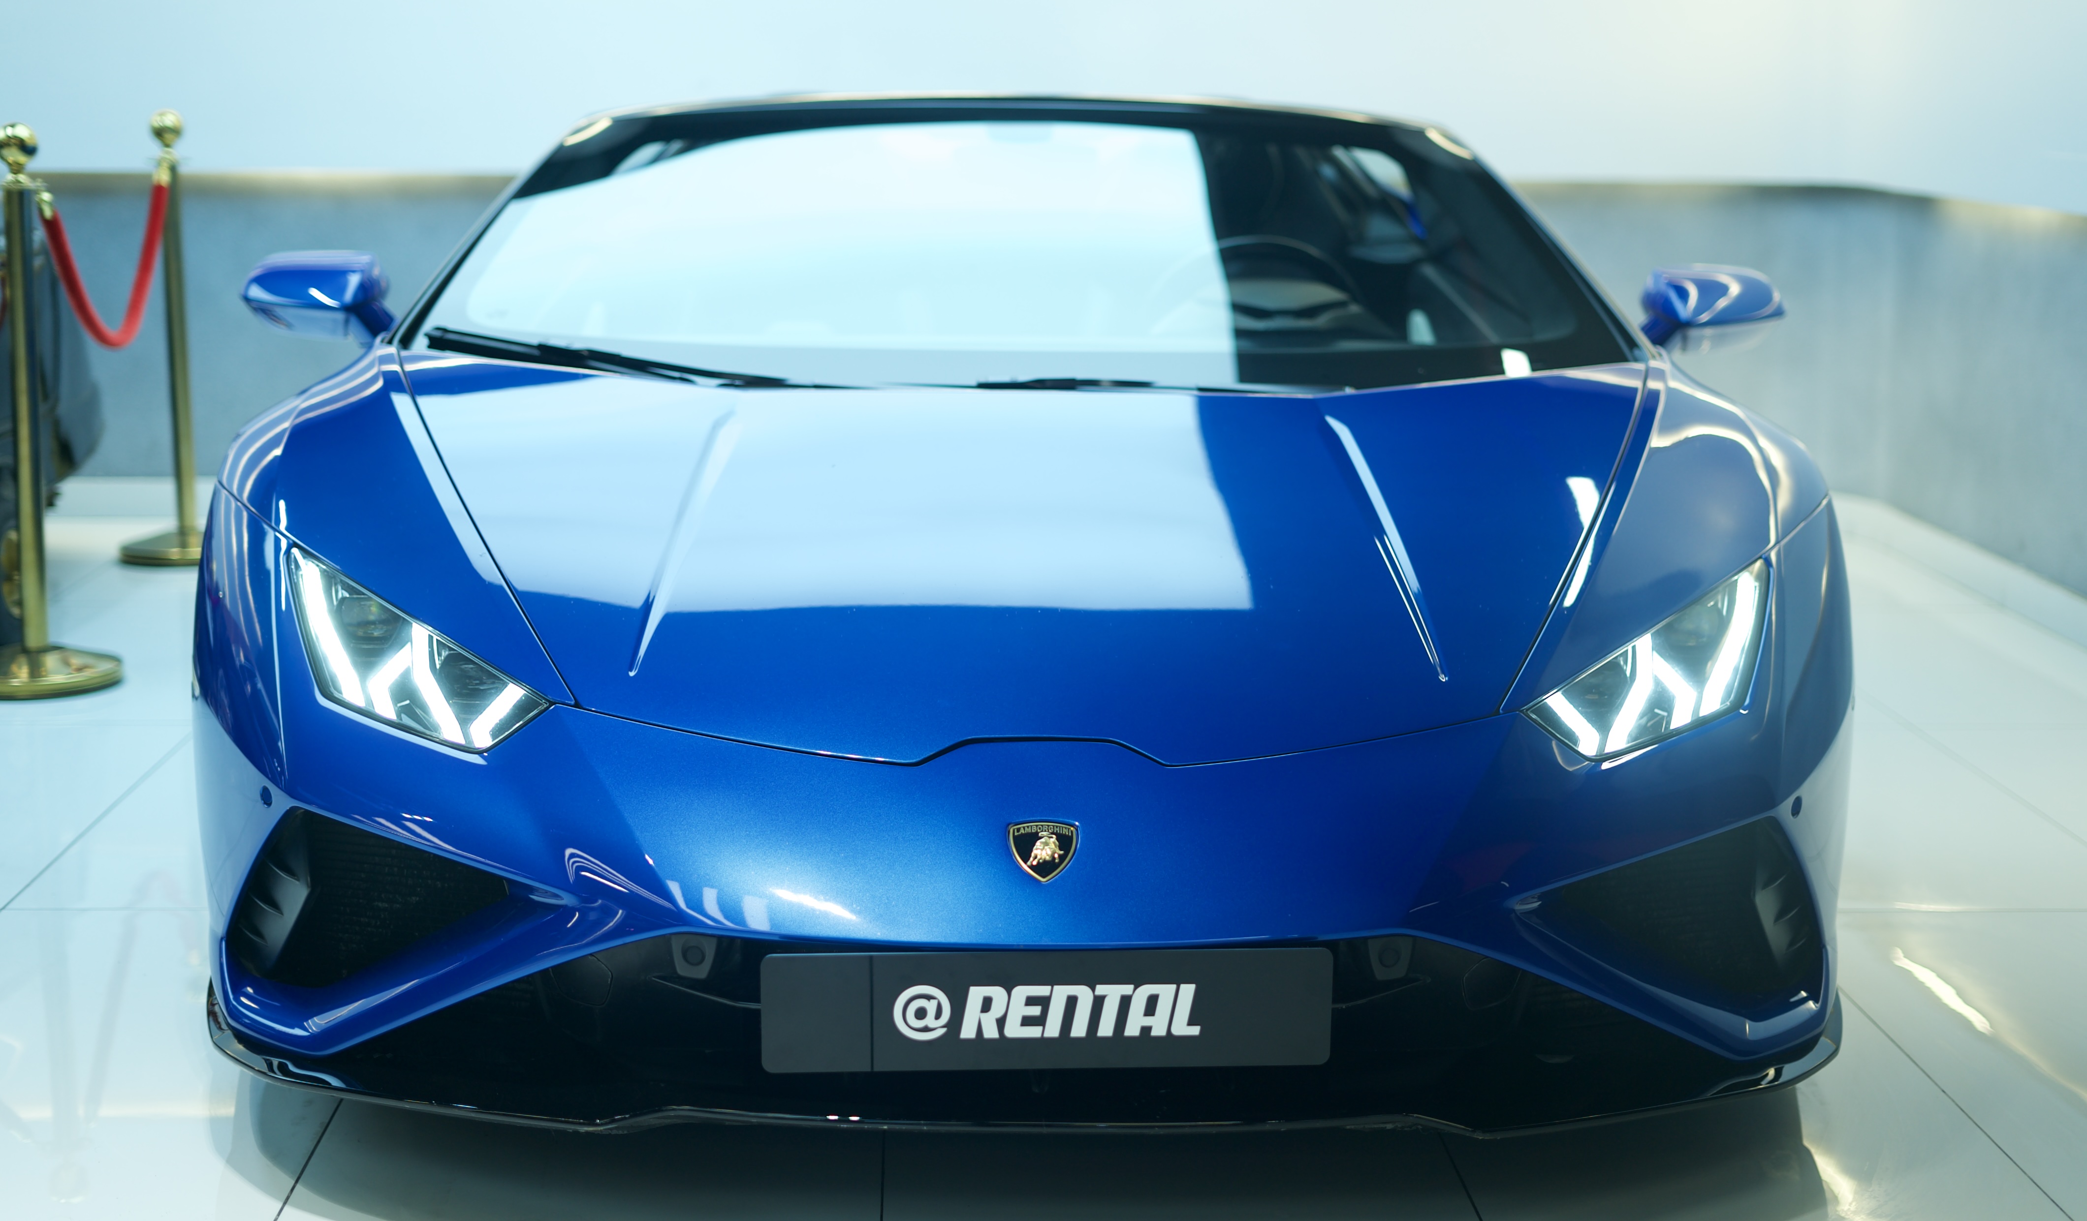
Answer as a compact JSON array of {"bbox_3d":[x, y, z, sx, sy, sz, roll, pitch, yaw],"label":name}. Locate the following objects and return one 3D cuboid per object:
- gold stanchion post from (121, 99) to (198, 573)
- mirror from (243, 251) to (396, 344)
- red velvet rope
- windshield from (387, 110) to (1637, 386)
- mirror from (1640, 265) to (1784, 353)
[{"bbox_3d":[-1.998,-0.636,6.690,0.320,1.030,0.320,1,11,0],"label":"gold stanchion post"},{"bbox_3d":[-1.038,-0.449,4.150,0.220,0.125,0.155,0,11,-2],"label":"mirror"},{"bbox_3d":[-1.907,-0.719,5.949,0.050,0.365,1.363,-1,11,-8],"label":"red velvet rope"},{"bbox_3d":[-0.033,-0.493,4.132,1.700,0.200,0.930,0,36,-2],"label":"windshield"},{"bbox_3d":[0.974,-0.440,4.220,0.215,0.125,0.155,0,11,-2],"label":"mirror"}]

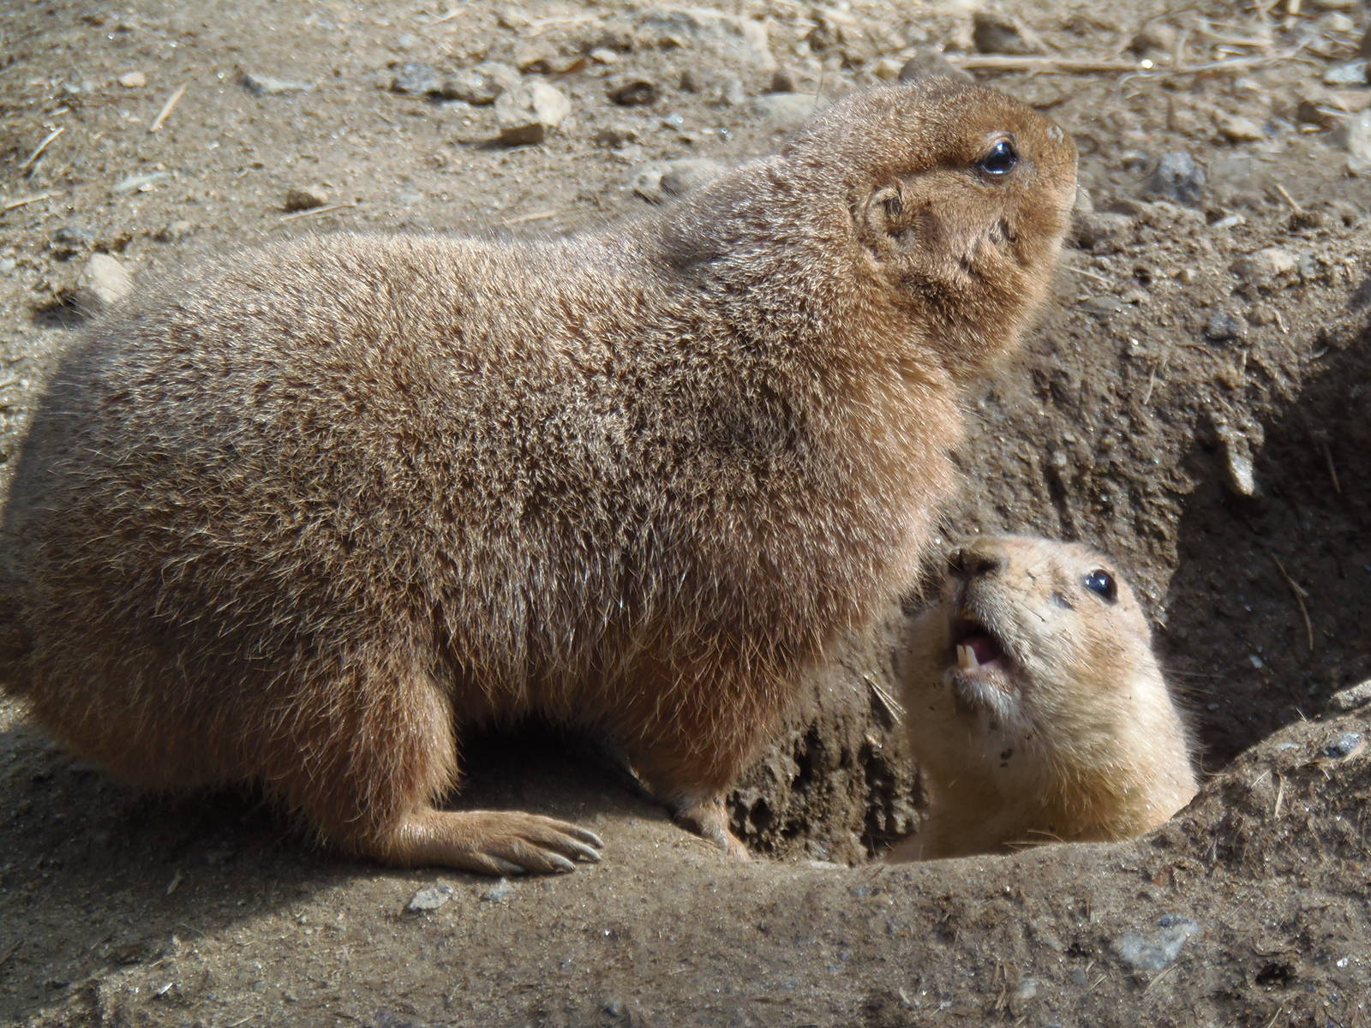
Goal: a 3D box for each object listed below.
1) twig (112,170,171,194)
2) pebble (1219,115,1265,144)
[{"bbox_3d":[-0.168,-0.103,4.000,0.021,0.003,0.004,-15,28,-30],"label":"twig"},{"bbox_3d":[0.171,-0.118,3.970,0.014,0.007,0.011,0,21,0],"label":"pebble"}]

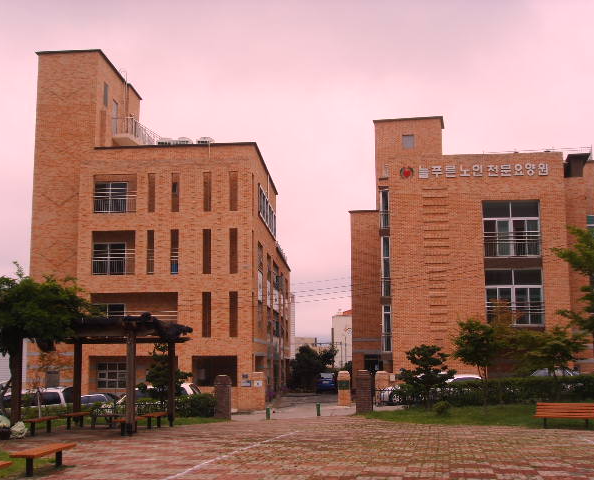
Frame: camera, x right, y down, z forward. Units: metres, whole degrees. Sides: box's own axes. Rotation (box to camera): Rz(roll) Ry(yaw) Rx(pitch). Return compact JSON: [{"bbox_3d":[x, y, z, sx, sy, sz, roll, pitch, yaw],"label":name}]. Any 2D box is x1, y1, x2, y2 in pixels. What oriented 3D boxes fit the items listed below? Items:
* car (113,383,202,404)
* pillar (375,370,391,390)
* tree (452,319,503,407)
[{"bbox_3d":[-6.223,6.848,34.458,4.400,1.530,1.720,-4,-9,3],"label":"car"},{"bbox_3d":[3.810,6.588,37.064,0.610,1.470,0.610,-1,-9,4],"label":"pillar"},{"bbox_3d":[7.053,4.721,32.155,2.200,3.360,2.150,-1,-9,4],"label":"tree"}]

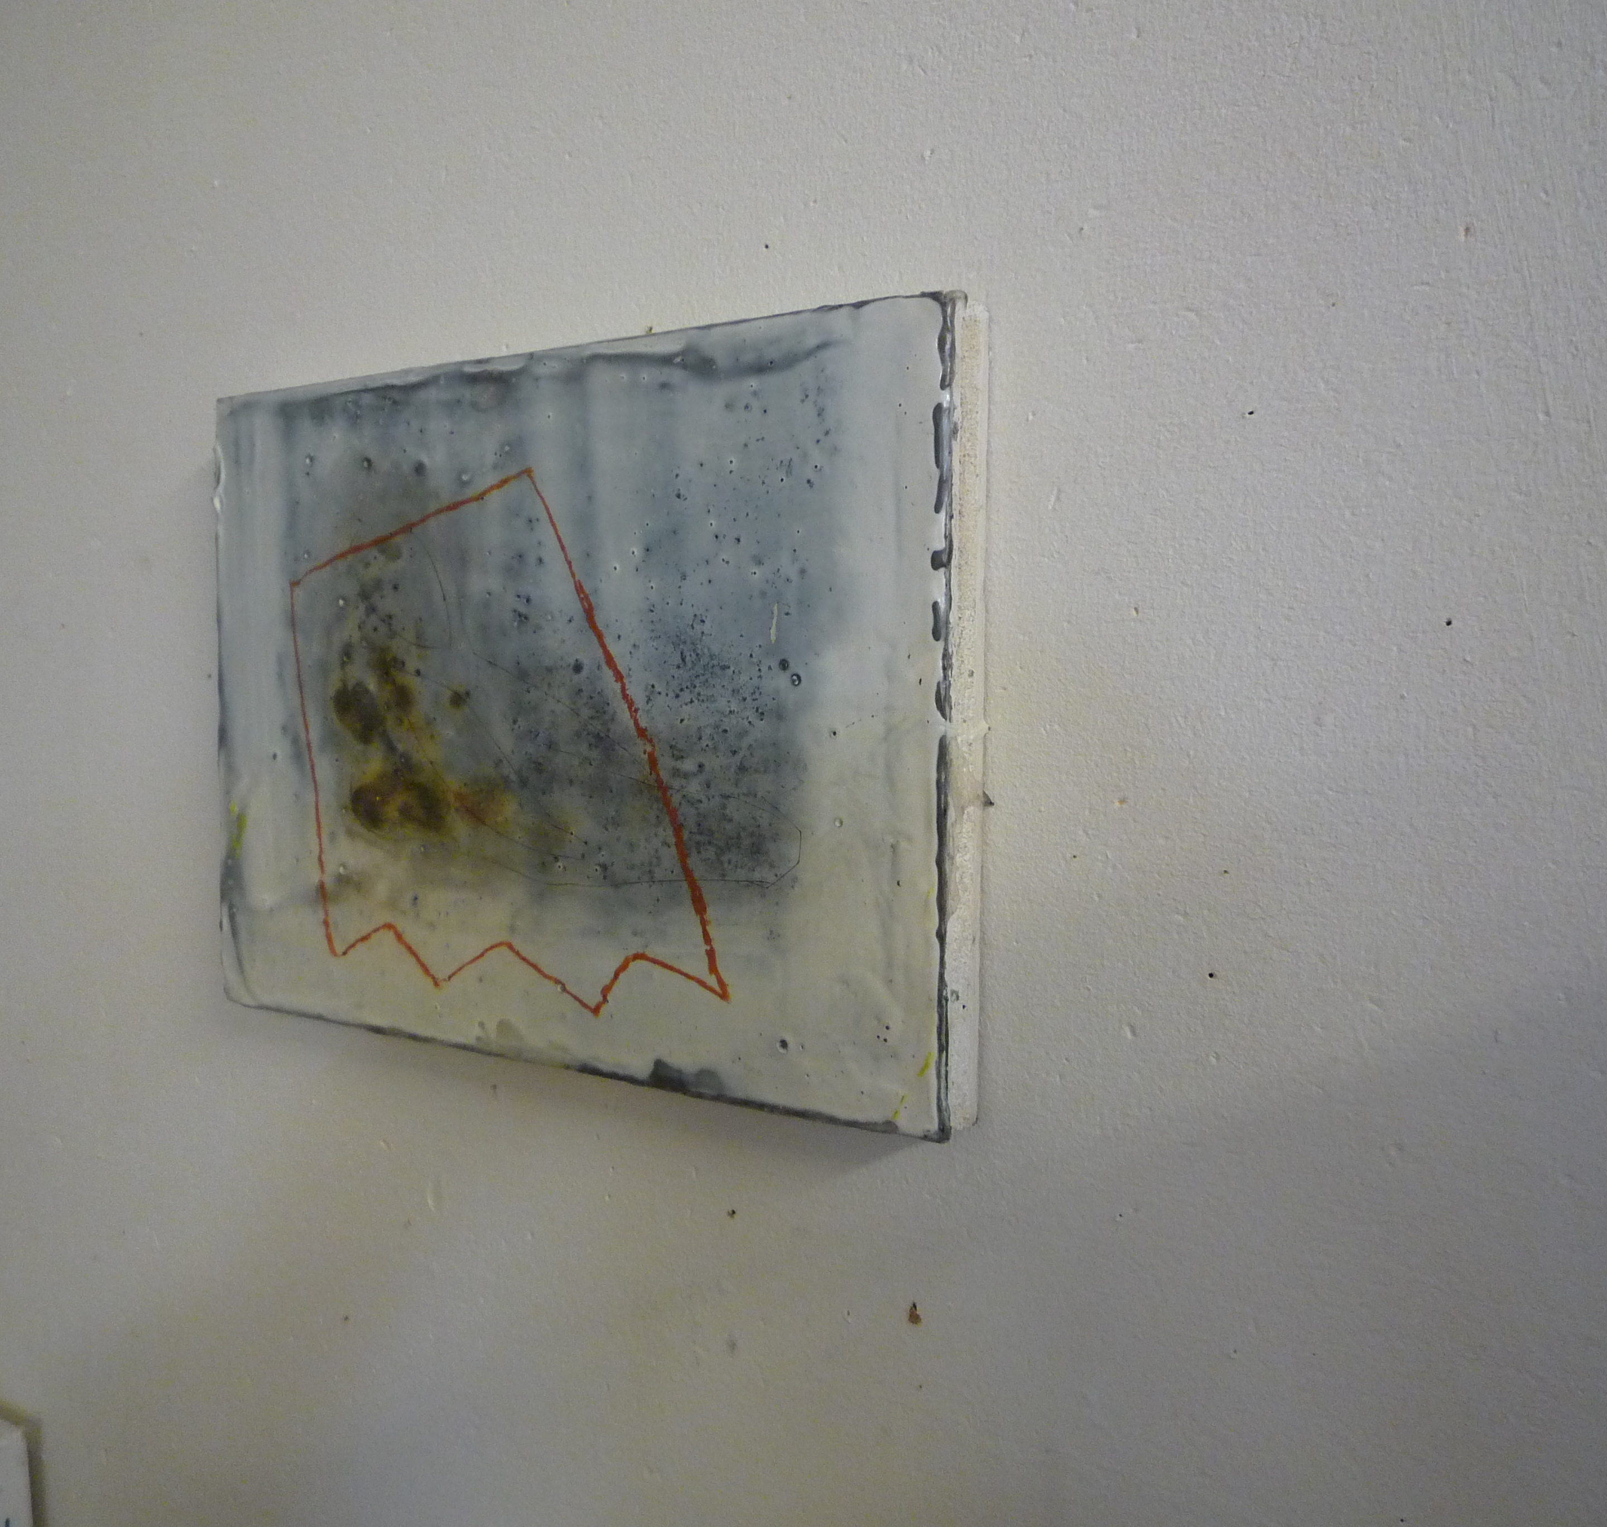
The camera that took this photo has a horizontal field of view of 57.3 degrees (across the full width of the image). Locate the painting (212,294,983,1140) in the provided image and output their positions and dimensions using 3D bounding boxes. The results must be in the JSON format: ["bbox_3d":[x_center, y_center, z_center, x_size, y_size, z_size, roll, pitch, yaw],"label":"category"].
[{"bbox_3d":[-0.112,-0.022,0.637,0.402,0.302,0.025,2,4,32],"label":"painting"}]

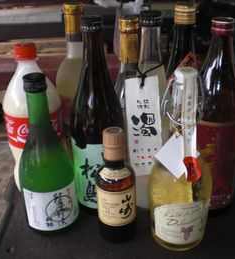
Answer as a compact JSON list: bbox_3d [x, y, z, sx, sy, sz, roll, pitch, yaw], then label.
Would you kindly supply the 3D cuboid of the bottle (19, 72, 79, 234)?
[{"bbox_3d":[-0.105,0.037,0.551,0.080,0.238,0.080,-15,30,-23],"label":"bottle"}]

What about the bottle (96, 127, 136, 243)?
[{"bbox_3d":[-0.002,0.077,0.539,0.057,0.171,0.057,-4,27,-3],"label":"bottle"}]

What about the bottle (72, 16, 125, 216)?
[{"bbox_3d":[-0.029,-0.014,0.575,0.081,0.302,0.081,2,28,8],"label":"bottle"}]

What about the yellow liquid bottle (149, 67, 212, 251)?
[{"bbox_3d":[0.087,0.043,0.512,0.082,0.251,0.082,-3,27,-3],"label":"yellow liquid bottle"}]

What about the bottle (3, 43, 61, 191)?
[{"bbox_3d":[-0.133,-0.010,0.621,0.090,0.260,0.090,-1,27,1],"label":"bottle"}]

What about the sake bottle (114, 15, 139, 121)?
[{"bbox_3d":[0.023,-0.046,0.651,0.077,0.286,0.077,-1,27,2],"label":"sake bottle"}]

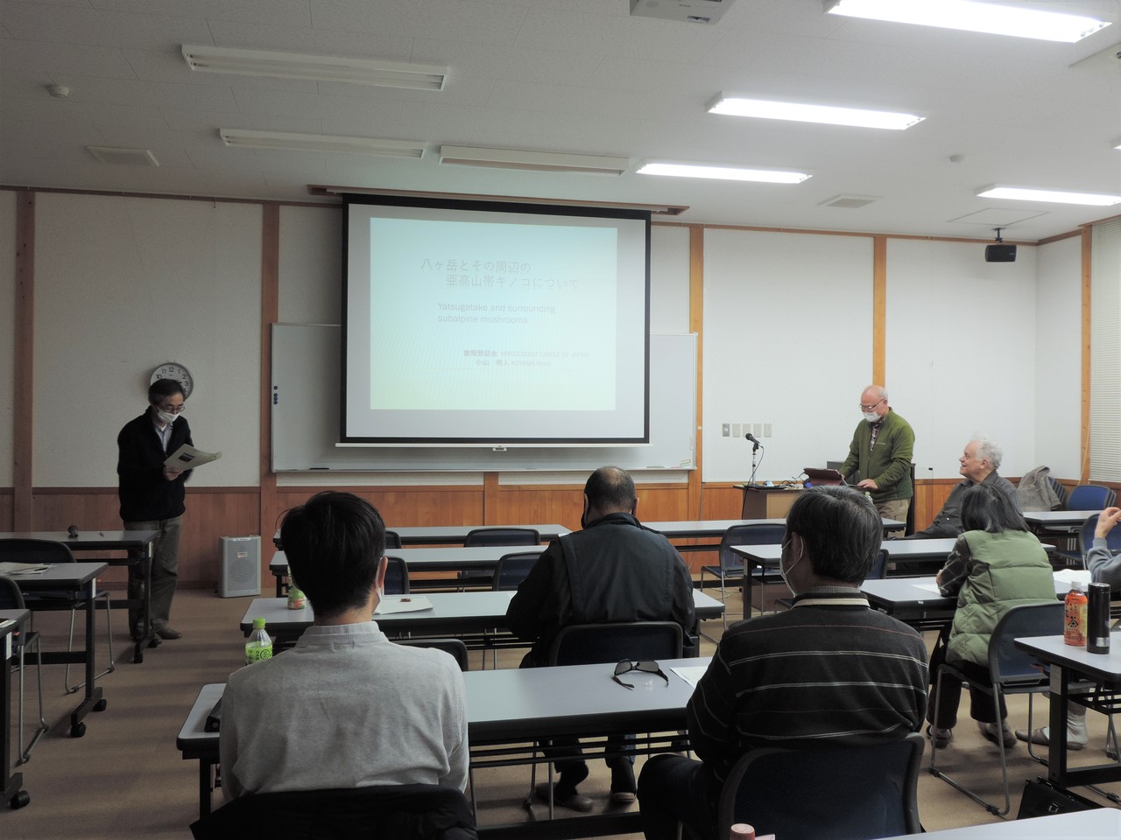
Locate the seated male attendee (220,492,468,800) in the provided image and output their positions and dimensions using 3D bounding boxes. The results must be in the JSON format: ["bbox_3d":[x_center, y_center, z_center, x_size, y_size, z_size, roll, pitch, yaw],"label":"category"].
[{"bbox_3d":[-0.438,0.761,1.971,0.490,1.265,0.760,0,0,-14],"label":"seated male attendee"}]

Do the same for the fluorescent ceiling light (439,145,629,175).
[{"bbox_3d":[-0.180,-1.795,6.738,1.290,0.082,0.180,0,0,-14],"label":"fluorescent ceiling light"}]

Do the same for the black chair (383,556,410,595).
[{"bbox_3d":[-0.985,1.013,4.575,0.510,0.770,0.530,0,0,-14],"label":"black chair"}]

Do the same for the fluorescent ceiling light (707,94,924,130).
[{"bbox_3d":[1.458,-1.746,5.490,1.250,0.060,0.230,0,0,-13],"label":"fluorescent ceiling light"}]

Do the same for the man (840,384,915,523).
[{"bbox_3d":[2.446,0.583,7.478,0.500,1.690,0.550,0,0,-37],"label":"man"}]

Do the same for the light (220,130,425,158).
[{"bbox_3d":[-1.500,-1.768,6.221,1.250,0.060,0.230,0,0,-13],"label":"light"}]

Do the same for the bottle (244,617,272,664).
[{"bbox_3d":[-0.739,0.588,2.370,0.067,0.210,0.067,0,0,-14],"label":"bottle"}]

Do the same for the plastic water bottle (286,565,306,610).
[{"bbox_3d":[-0.984,0.595,3.627,0.067,0.215,0.067,0,0,-13],"label":"plastic water bottle"}]

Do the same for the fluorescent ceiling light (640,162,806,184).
[{"bbox_3d":[1.186,-1.801,7.046,1.270,0.055,0.210,0,0,-14],"label":"fluorescent ceiling light"}]

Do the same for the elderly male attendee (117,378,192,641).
[{"bbox_3d":[-2.528,0.560,6.052,0.370,1.640,0.470,1,0,37],"label":"elderly male attendee"}]

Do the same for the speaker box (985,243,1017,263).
[{"bbox_3d":[4.075,-1.547,9.013,0.270,0.165,0.170,0,10,13],"label":"speaker box"}]

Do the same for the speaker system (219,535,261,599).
[{"bbox_3d":[-2.515,1.137,7.642,0.265,0.470,0.220,0,0,-27],"label":"speaker system"}]

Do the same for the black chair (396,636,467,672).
[{"bbox_3d":[-0.567,1.011,2.968,0.510,0.770,0.530,0,0,-14],"label":"black chair"}]

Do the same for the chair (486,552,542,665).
[{"bbox_3d":[-0.156,1.015,4.915,0.470,0.770,0.570,0,0,-13],"label":"chair"}]

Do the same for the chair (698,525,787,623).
[{"bbox_3d":[1.124,1.017,6.166,0.470,0.770,0.570,0,0,-13],"label":"chair"}]

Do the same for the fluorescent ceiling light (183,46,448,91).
[{"bbox_3d":[-1.203,-1.759,4.857,1.250,0.060,0.230,0,0,-13],"label":"fluorescent ceiling light"}]

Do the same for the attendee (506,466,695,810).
[{"bbox_3d":[0.127,0.784,3.500,0.620,1.250,0.750,0,0,-13],"label":"attendee"}]

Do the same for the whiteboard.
[{"bbox_3d":[-0.553,-0.168,8.369,3.690,1.230,0.070,0,0,-13],"label":"whiteboard"}]

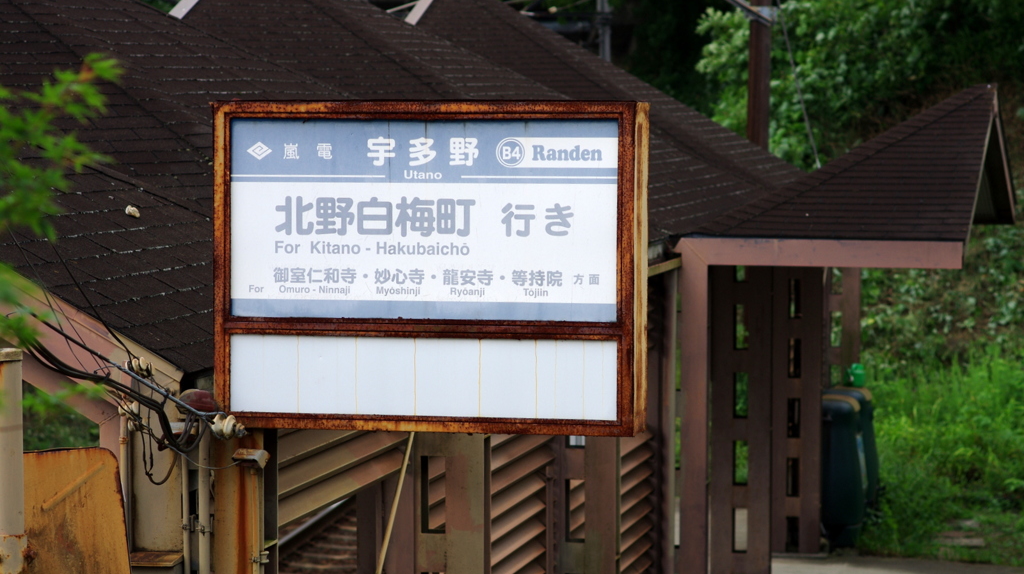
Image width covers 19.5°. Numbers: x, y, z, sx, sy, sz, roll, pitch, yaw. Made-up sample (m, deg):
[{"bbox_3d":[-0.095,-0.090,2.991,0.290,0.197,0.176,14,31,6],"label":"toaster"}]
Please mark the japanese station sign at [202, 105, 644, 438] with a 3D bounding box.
[{"bbox_3d":[-0.248,-0.063,9.040,1.300,0.993,0.210,1,4,12],"label":"japanese station sign"}]

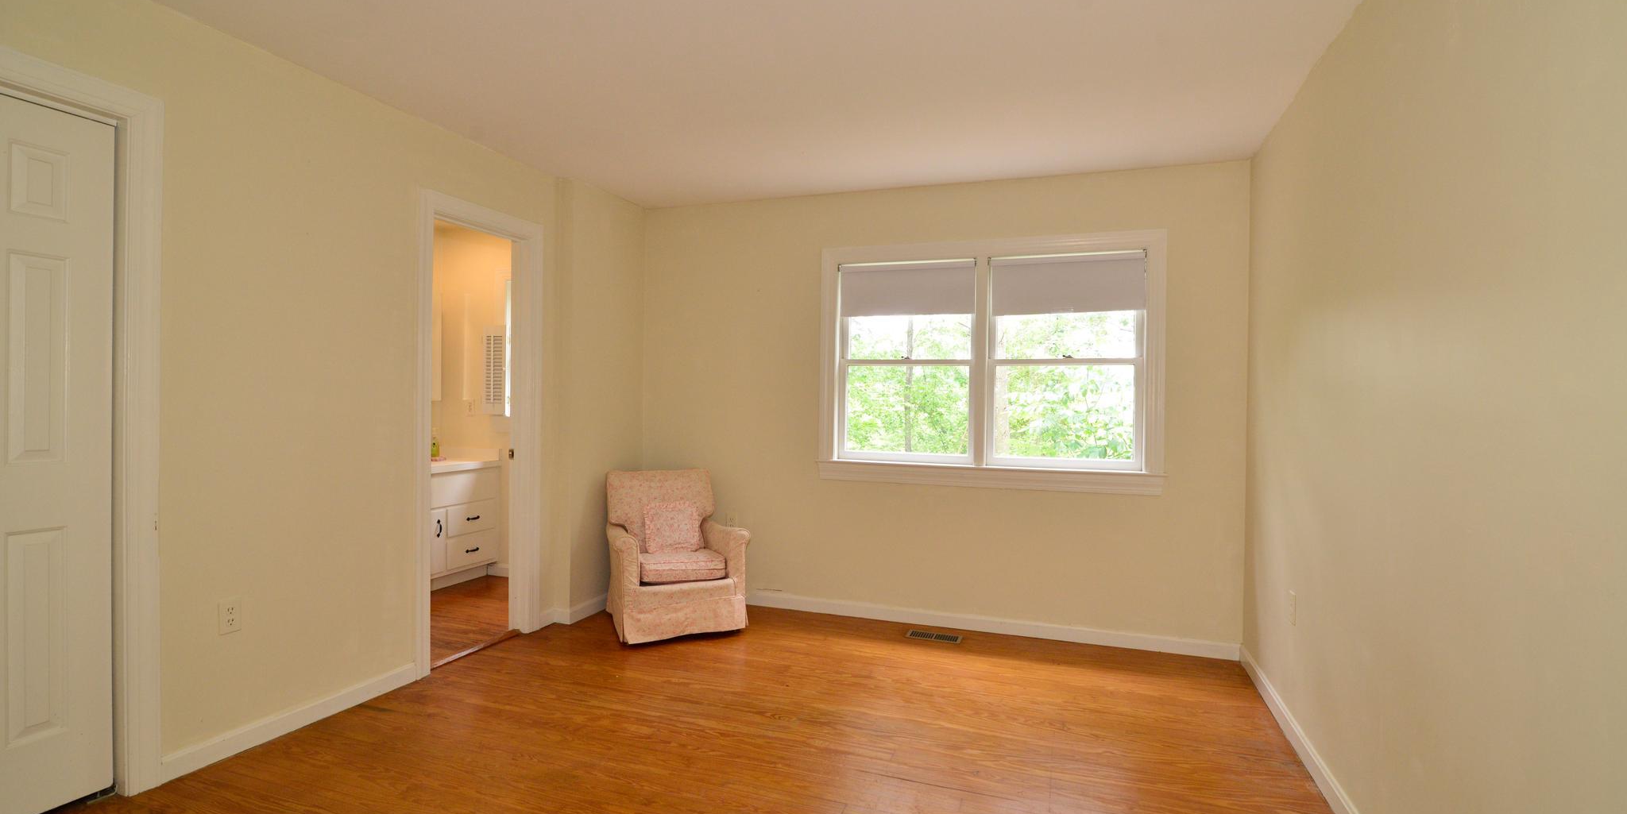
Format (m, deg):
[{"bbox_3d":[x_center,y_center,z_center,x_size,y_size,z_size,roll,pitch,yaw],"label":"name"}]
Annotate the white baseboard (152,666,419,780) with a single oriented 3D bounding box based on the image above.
[{"bbox_3d":[-1.904,1.153,2.730,0.017,0.085,0.955,1,1,19],"label":"white baseboard"}]

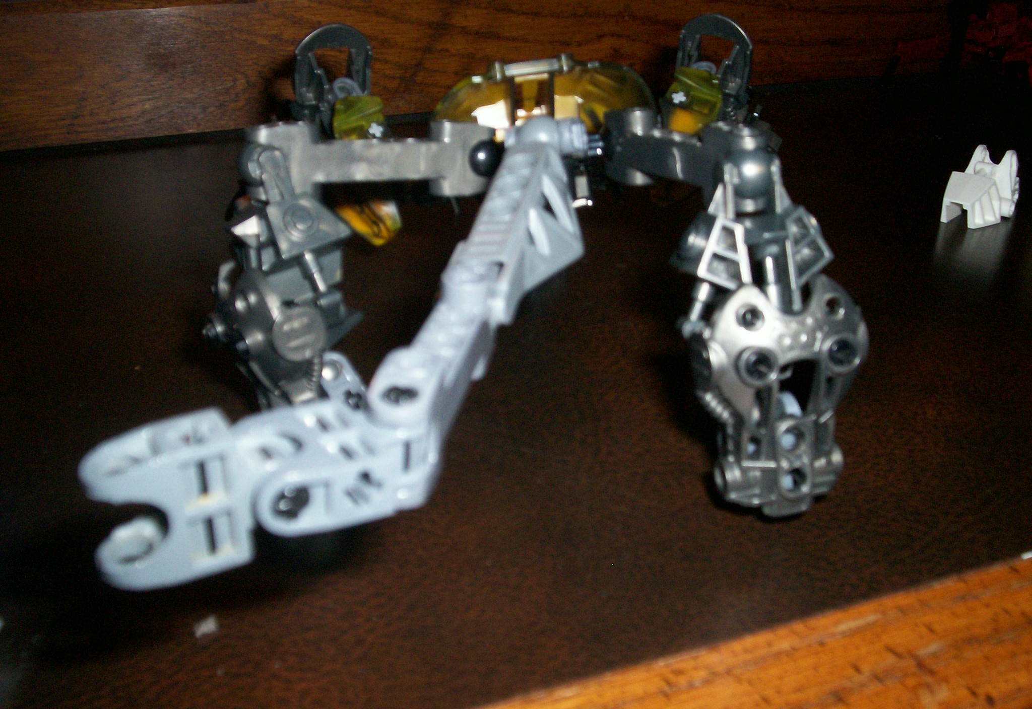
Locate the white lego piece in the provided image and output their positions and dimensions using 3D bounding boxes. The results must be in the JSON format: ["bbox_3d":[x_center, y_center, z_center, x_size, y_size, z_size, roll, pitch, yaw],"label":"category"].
[{"bbox_3d":[0.159,-0.058,0.368,0.027,0.023,0.017,-22,32,-40],"label":"white lego piece"}]

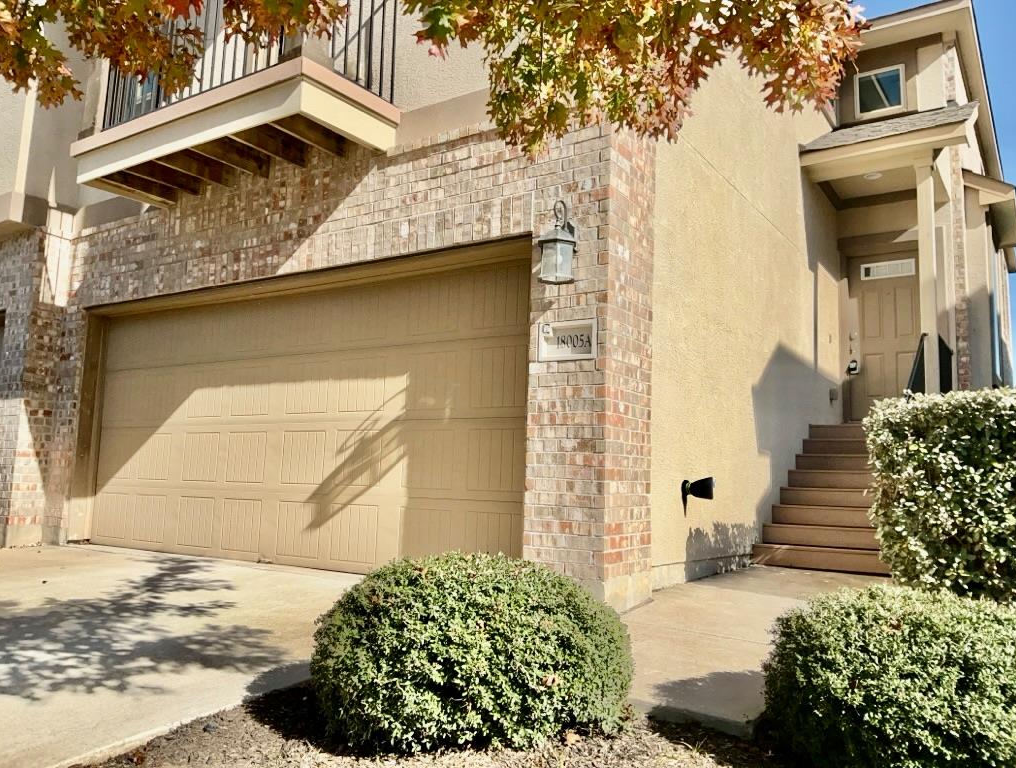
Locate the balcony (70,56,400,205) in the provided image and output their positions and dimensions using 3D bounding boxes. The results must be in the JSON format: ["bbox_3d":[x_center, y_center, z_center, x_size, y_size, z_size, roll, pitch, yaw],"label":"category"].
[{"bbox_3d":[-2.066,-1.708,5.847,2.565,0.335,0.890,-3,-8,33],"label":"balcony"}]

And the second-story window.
[{"bbox_3d":[4.904,-3.854,10.539,0.615,0.605,0.100,-3,-8,33],"label":"second-story window"}]

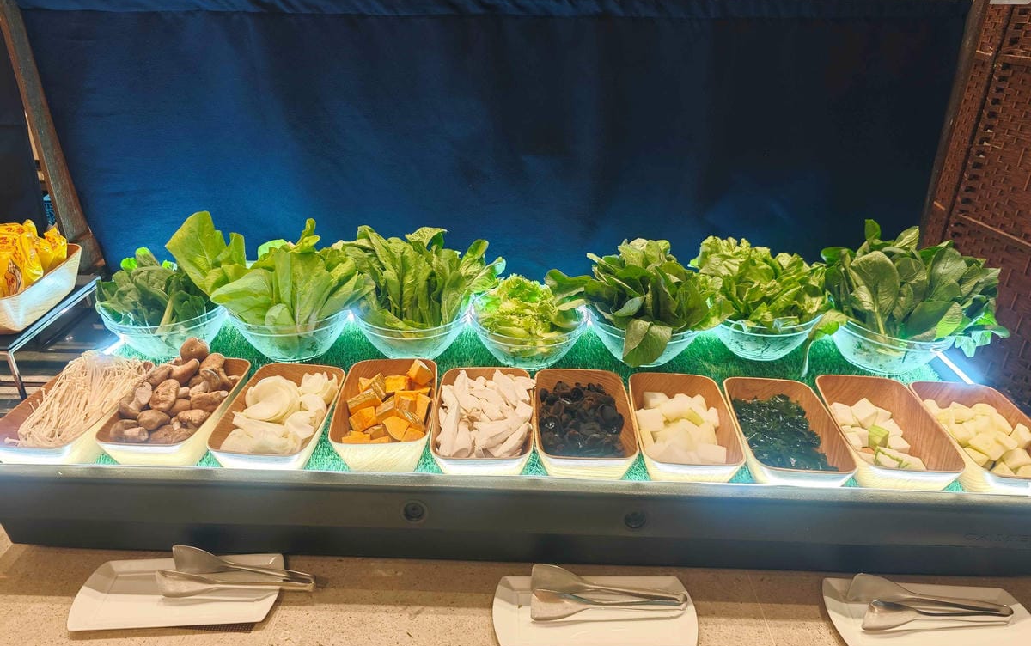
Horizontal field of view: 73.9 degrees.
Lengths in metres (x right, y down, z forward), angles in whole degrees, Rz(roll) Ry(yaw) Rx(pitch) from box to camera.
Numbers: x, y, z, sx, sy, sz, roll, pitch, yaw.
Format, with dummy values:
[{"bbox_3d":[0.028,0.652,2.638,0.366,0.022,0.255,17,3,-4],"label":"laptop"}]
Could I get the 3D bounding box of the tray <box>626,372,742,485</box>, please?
[{"bbox_3d":[0.270,0.179,1.130,0.153,0.065,0.245,2,28,1],"label":"tray"}]

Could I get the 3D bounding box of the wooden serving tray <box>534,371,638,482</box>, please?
[{"bbox_3d":[0.110,0.172,1.135,0.153,0.065,0.245,2,28,0],"label":"wooden serving tray"}]

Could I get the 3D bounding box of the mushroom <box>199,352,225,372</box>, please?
[{"bbox_3d":[-0.515,0.066,1.164,0.043,0.034,0.042,2,28,0],"label":"mushroom"}]

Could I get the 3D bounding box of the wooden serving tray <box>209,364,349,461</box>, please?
[{"bbox_3d":[-0.380,0.163,1.128,0.153,0.065,0.245,2,28,1],"label":"wooden serving tray"}]

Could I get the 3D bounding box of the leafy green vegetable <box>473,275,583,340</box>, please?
[{"bbox_3d":[0.022,-0.029,1.333,0.200,0.130,0.185,1,27,0],"label":"leafy green vegetable"}]

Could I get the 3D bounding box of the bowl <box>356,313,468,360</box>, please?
[{"bbox_3d":[-0.210,0.010,1.383,0.225,0.107,0.225,1,27,0],"label":"bowl"}]

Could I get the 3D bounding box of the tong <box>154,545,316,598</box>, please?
[{"bbox_3d":[-0.418,0.378,1.035,0.228,0.050,0.056,2,28,2],"label":"tong"}]

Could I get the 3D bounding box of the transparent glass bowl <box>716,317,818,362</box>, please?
[{"bbox_3d":[0.490,0.016,1.403,0.231,0.104,0.231,2,25,2],"label":"transparent glass bowl"}]

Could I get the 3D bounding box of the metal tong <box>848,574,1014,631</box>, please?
[{"bbox_3d":[0.601,0.407,0.980,0.223,0.055,0.053,2,28,2],"label":"metal tong"}]

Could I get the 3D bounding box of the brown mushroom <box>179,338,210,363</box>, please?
[{"bbox_3d":[-0.546,0.046,1.166,0.050,0.041,0.045,2,28,0],"label":"brown mushroom"}]

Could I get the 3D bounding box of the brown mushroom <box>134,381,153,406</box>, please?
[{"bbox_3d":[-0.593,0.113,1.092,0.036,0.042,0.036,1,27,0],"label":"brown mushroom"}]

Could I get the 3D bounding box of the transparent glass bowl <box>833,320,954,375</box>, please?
[{"bbox_3d":[0.746,0.039,1.361,0.231,0.104,0.231,1,25,0],"label":"transparent glass bowl"}]

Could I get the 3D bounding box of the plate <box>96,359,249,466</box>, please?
[{"bbox_3d":[-0.541,0.151,1.124,0.153,0.069,0.265,2,25,3],"label":"plate"}]

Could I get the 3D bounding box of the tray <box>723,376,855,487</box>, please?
[{"bbox_3d":[0.435,0.187,1.124,0.153,0.065,0.245,3,28,2],"label":"tray"}]

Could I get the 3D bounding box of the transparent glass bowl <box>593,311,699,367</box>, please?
[{"bbox_3d":[0.255,0.029,1.371,0.231,0.104,0.231,2,25,2],"label":"transparent glass bowl"}]

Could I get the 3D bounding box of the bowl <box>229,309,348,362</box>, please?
[{"bbox_3d":[-0.447,0.009,1.377,0.225,0.107,0.225,1,27,0],"label":"bowl"}]

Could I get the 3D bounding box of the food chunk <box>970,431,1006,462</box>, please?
[{"bbox_3d":[0.748,0.195,1.085,0.041,0.030,0.039,-11,27,-23],"label":"food chunk"}]

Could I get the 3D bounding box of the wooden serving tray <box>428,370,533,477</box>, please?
[{"bbox_3d":[-0.049,0.167,1.101,0.153,0.069,0.265,1,25,1],"label":"wooden serving tray"}]

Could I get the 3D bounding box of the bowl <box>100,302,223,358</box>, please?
[{"bbox_3d":[-0.699,0.004,1.381,0.225,0.107,0.225,1,27,0],"label":"bowl"}]

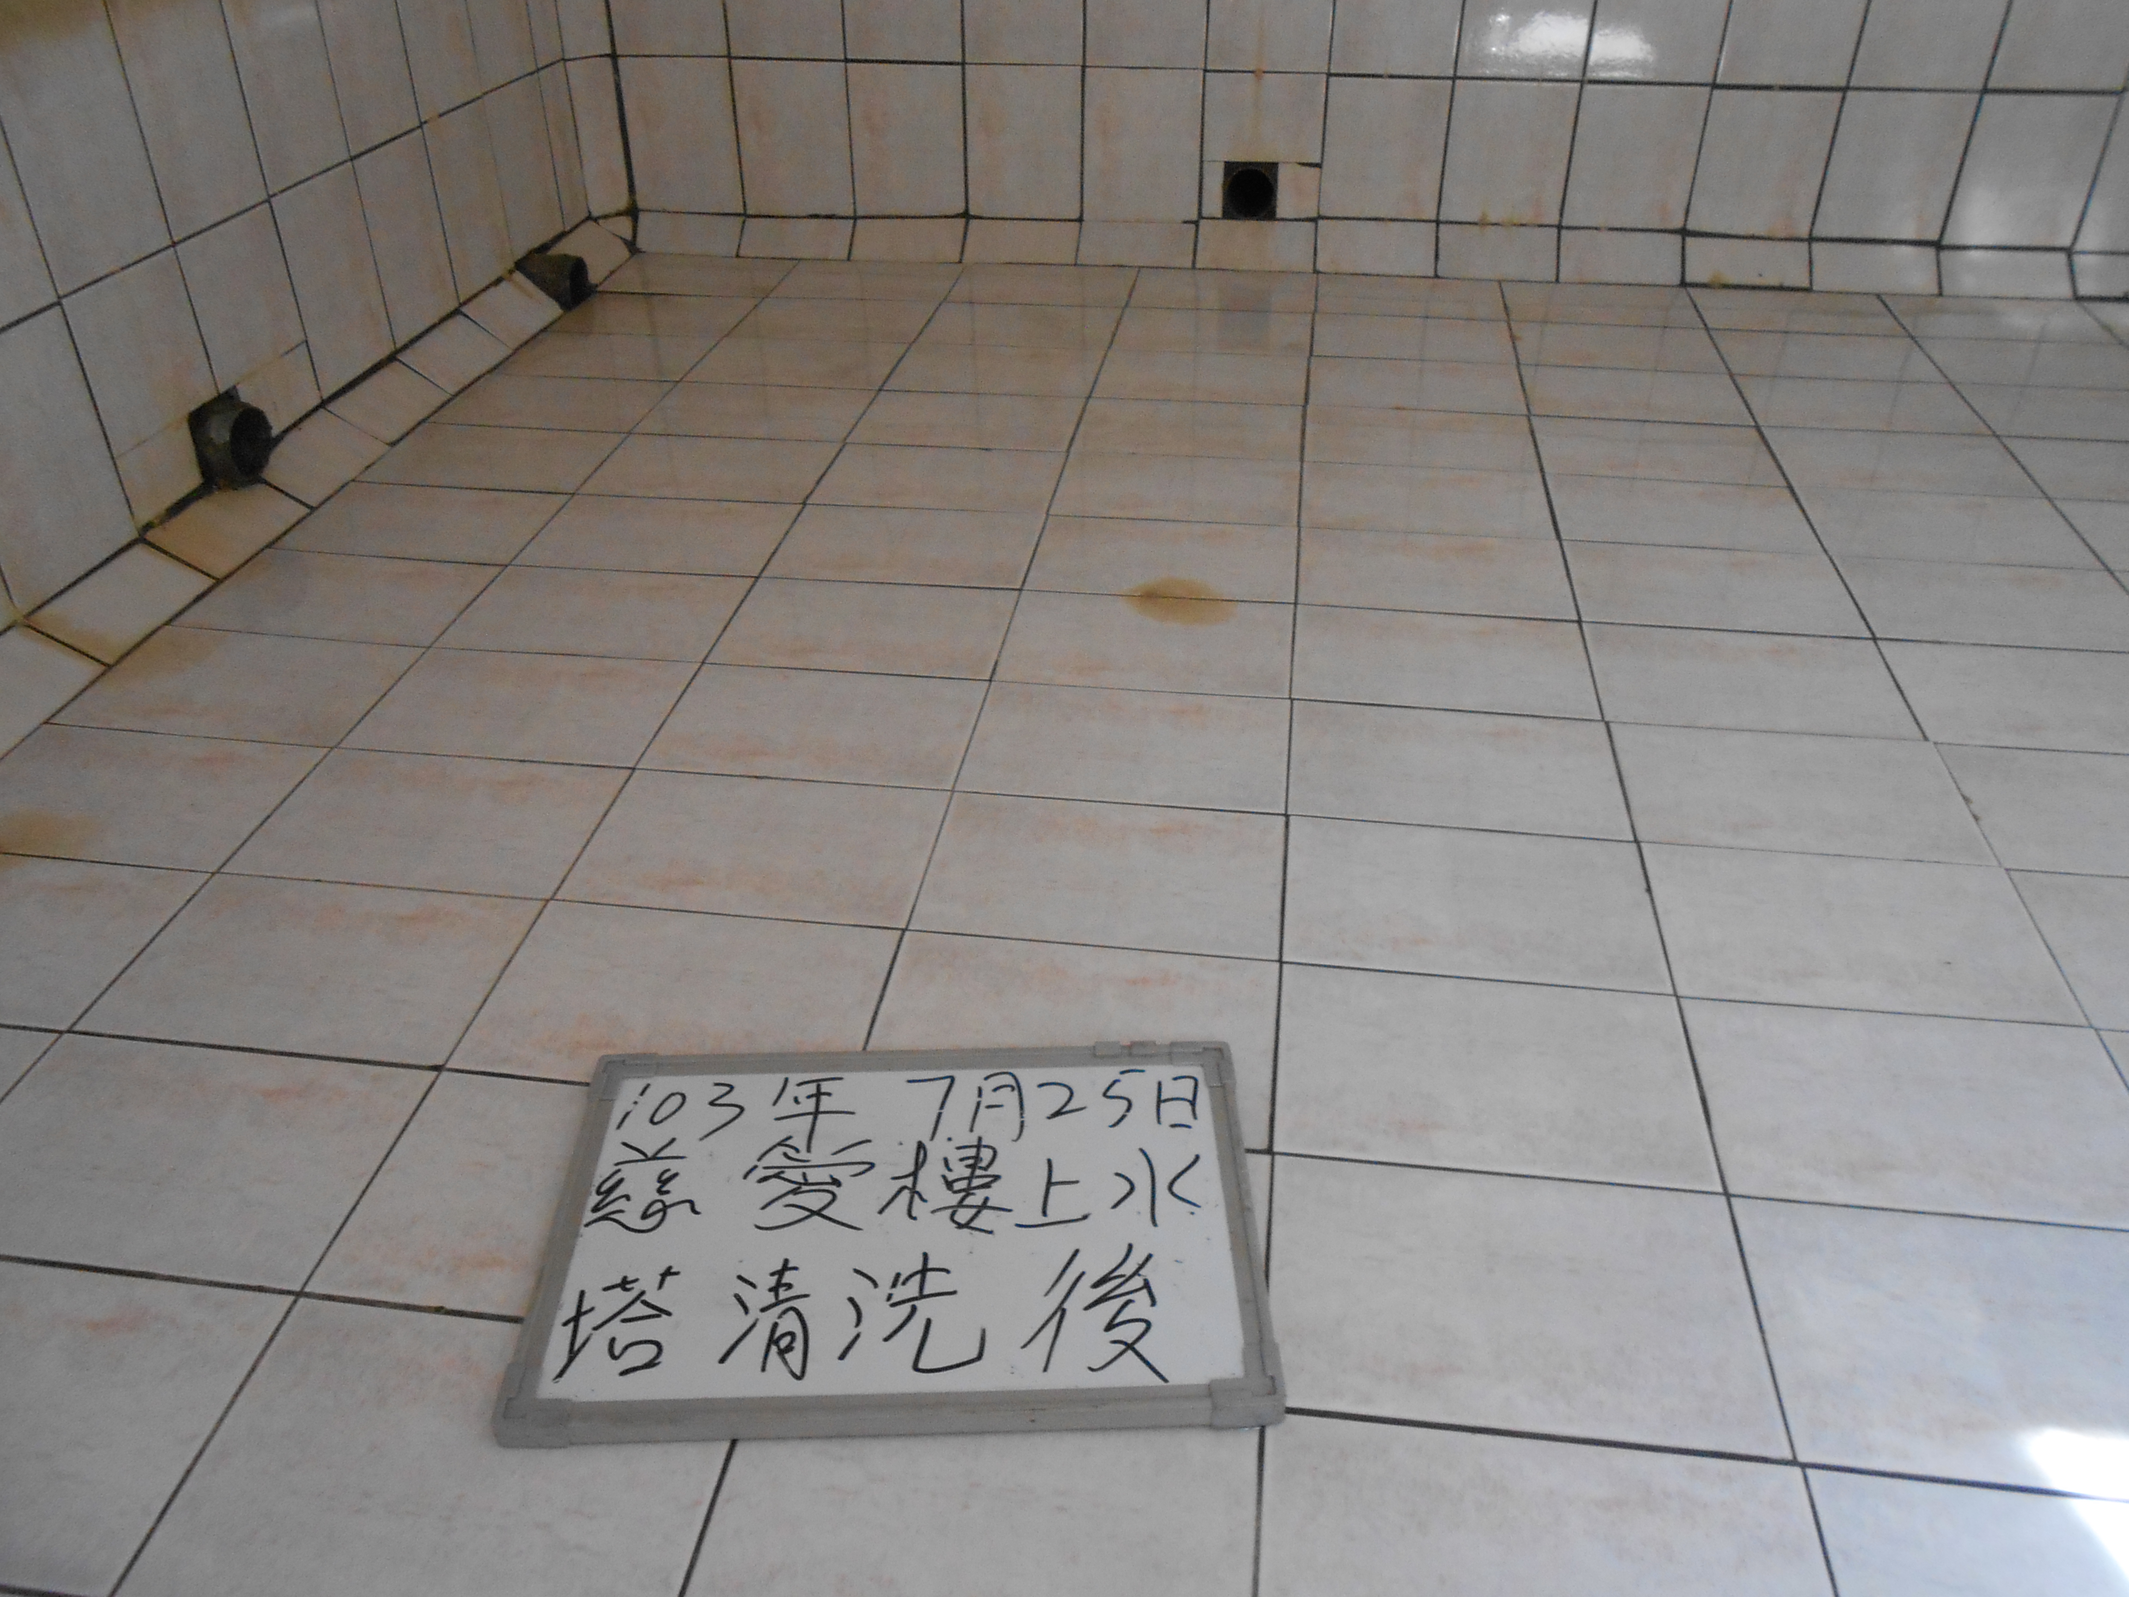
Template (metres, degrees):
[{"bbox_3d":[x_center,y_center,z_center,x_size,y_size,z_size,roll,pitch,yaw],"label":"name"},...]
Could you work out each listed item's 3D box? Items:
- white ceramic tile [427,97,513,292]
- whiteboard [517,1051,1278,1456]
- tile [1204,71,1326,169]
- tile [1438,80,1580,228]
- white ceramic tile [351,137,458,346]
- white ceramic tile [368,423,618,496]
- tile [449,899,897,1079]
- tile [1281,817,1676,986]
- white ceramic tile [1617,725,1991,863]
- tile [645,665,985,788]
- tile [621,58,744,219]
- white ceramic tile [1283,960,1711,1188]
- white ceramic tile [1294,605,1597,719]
[{"bbox_3d":[-0.902,-0.908,2.420,0.010,0.249,0.200,4,35,7],"label":"white ceramic tile"},{"bbox_3d":[-0.102,0.273,1.032,0.449,0.021,0.295,-1,35,-1],"label":"whiteboard"},{"bbox_3d":[0.336,-1.132,2.665,0.200,0.141,0.010,4,35,6],"label":"tile"},{"bbox_3d":[0.732,-1.063,2.637,0.200,0.224,0.010,4,35,7],"label":"tile"},{"bbox_3d":[-0.930,-0.791,2.259,0.010,0.257,0.200,4,35,7],"label":"white ceramic tile"},{"bbox_3d":[-0.746,-0.448,2.114,0.293,0.010,0.199,4,35,7],"label":"white ceramic tile"},{"bbox_3d":[-0.291,0.156,1.232,0.298,0.010,0.197,4,35,7],"label":"tile"},{"bbox_3d":[0.335,0.088,1.333,0.300,0.010,0.198,4,35,7],"label":"tile"},{"bbox_3d":[0.663,-0.003,1.457,0.300,0.010,0.198,4,35,7],"label":"white ceramic tile"},{"bbox_3d":[-0.236,-0.068,1.552,0.298,0.010,0.197,4,35,7],"label":"tile"},{"bbox_3d":[-0.668,-1.157,2.797,0.200,0.255,0.010,4,35,6],"label":"tile"},{"bbox_3d":[0.307,0.202,1.171,0.300,0.010,0.198,4,35,7],"label":"white ceramic tile"},{"bbox_3d":[0.387,-0.139,1.644,0.298,0.010,0.197,4,35,7],"label":"white ceramic tile"}]

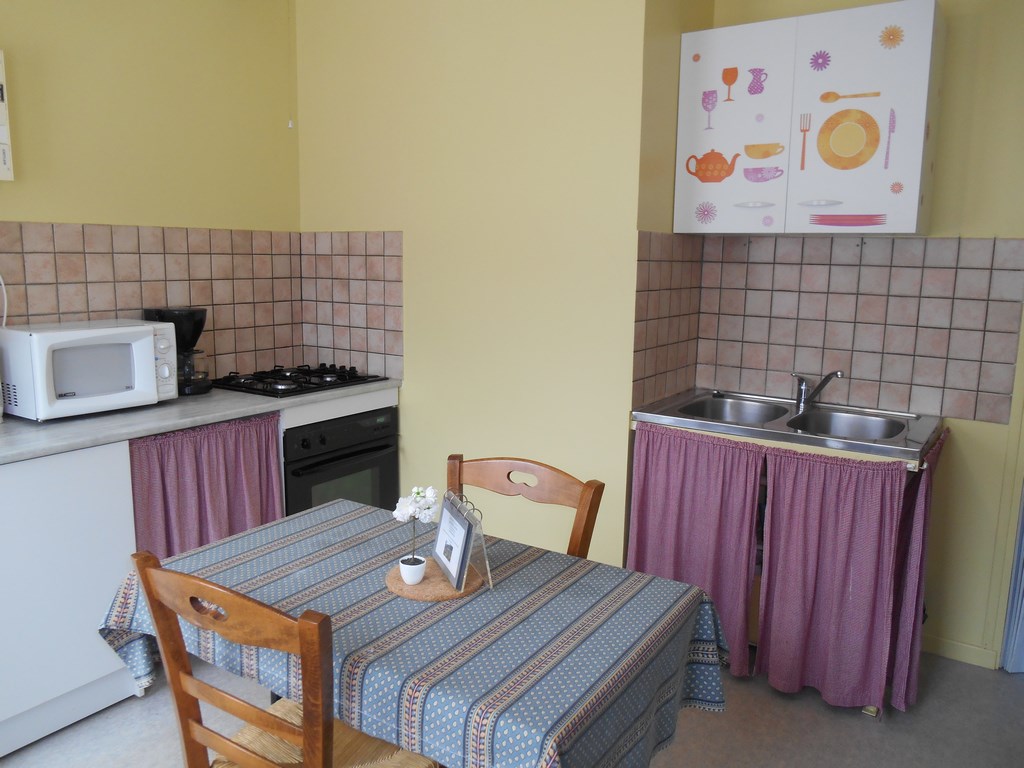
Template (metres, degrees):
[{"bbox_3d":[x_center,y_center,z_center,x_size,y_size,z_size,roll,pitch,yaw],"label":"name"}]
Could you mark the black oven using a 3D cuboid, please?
[{"bbox_3d":[-0.881,0.391,3.174,0.550,0.595,0.595,7,11,32],"label":"black oven"}]

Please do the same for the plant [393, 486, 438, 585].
[{"bbox_3d":[-0.189,0.291,1.480,0.088,0.186,0.082,0,10,-7],"label":"plant"}]

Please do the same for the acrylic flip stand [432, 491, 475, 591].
[{"bbox_3d":[-0.100,0.305,1.532,0.062,0.145,0.183,-3,10,-23],"label":"acrylic flip stand"}]

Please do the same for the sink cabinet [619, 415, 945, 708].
[{"bbox_3d":[0.949,0.528,2.741,0.887,0.821,0.622,8,12,33],"label":"sink cabinet"}]

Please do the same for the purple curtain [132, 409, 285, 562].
[{"bbox_3d":[-0.990,0.508,2.548,0.050,0.775,0.551,7,11,32],"label":"purple curtain"}]

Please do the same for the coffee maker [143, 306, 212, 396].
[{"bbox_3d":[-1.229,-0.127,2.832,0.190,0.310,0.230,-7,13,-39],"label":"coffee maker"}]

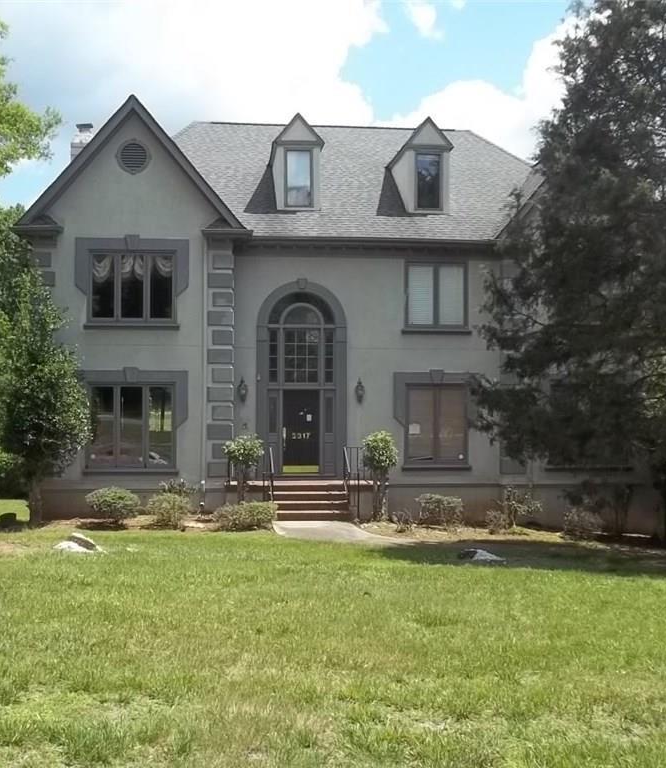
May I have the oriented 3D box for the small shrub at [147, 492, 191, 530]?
[{"bbox_3d":[-3.594,2.780,21.200,0.920,0.780,0.880,0,0,-5],"label":"small shrub"}]

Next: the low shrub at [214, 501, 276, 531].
[{"bbox_3d":[-1.904,2.818,21.000,1.280,0.620,1.050,0,0,-5],"label":"low shrub"}]

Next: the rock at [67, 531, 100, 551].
[{"bbox_3d":[-4.183,2.671,16.500,0.530,0.260,0.400,0,0,-5],"label":"rock"}]

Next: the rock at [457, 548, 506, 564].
[{"bbox_3d":[2.312,2.694,15.200,0.670,0.210,0.480,0,0,-5],"label":"rock"}]

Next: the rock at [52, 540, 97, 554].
[{"bbox_3d":[-4.316,2.738,16.300,0.640,0.200,0.460,0,0,-5],"label":"rock"}]

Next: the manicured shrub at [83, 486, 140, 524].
[{"bbox_3d":[-4.879,2.699,21.600,1.140,0.830,1.080,0,0,-5],"label":"manicured shrub"}]

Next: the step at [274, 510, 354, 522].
[{"bbox_3d":[-0.453,3.000,22.100,1.750,0.190,0.360,0,0,-5],"label":"step"}]

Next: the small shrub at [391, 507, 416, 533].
[{"bbox_3d":[1.502,2.887,20.800,0.490,0.540,0.460,0,0,-5],"label":"small shrub"}]

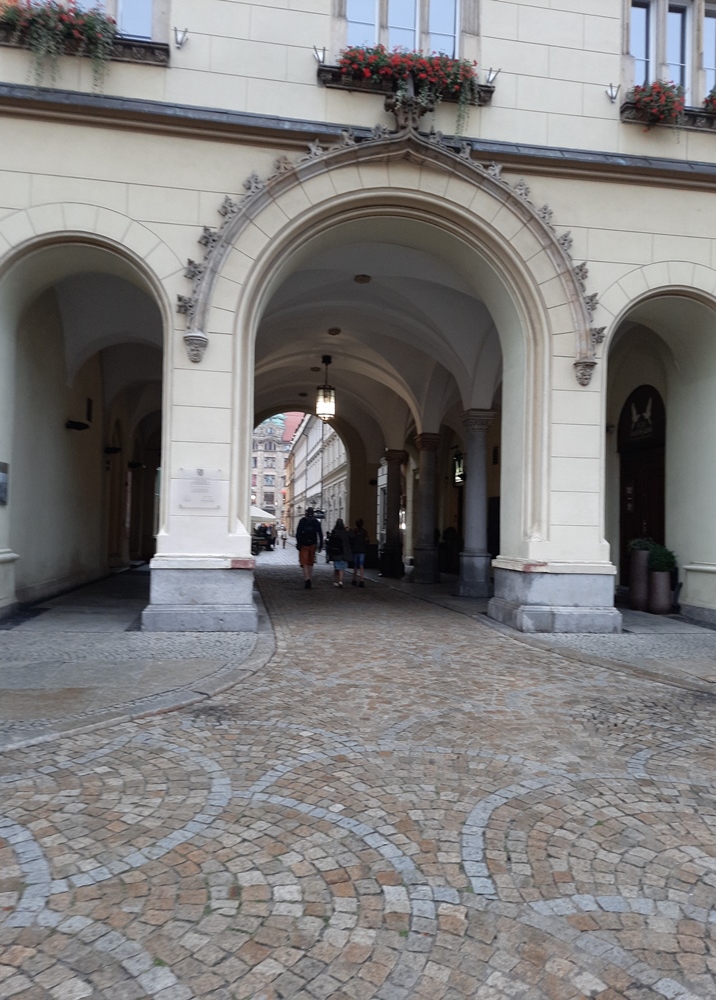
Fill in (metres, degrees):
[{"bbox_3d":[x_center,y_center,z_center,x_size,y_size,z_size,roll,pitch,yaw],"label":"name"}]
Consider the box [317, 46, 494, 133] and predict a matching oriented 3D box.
[{"bbox_3d":[0.701,-5.726,9.751,2.480,1.000,0.460,2,-1,-9],"label":"box"}]

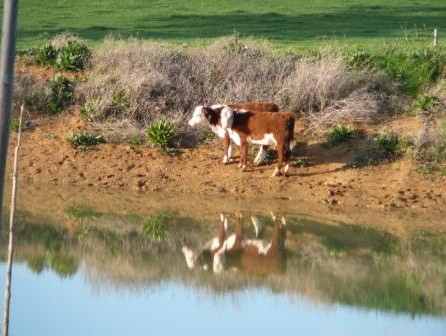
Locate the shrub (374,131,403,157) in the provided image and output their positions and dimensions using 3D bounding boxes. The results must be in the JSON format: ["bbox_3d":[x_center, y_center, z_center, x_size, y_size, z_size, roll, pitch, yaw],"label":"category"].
[{"bbox_3d":[2.894,-0.428,79.200,0.480,0.430,0.460,3,3,0],"label":"shrub"}]

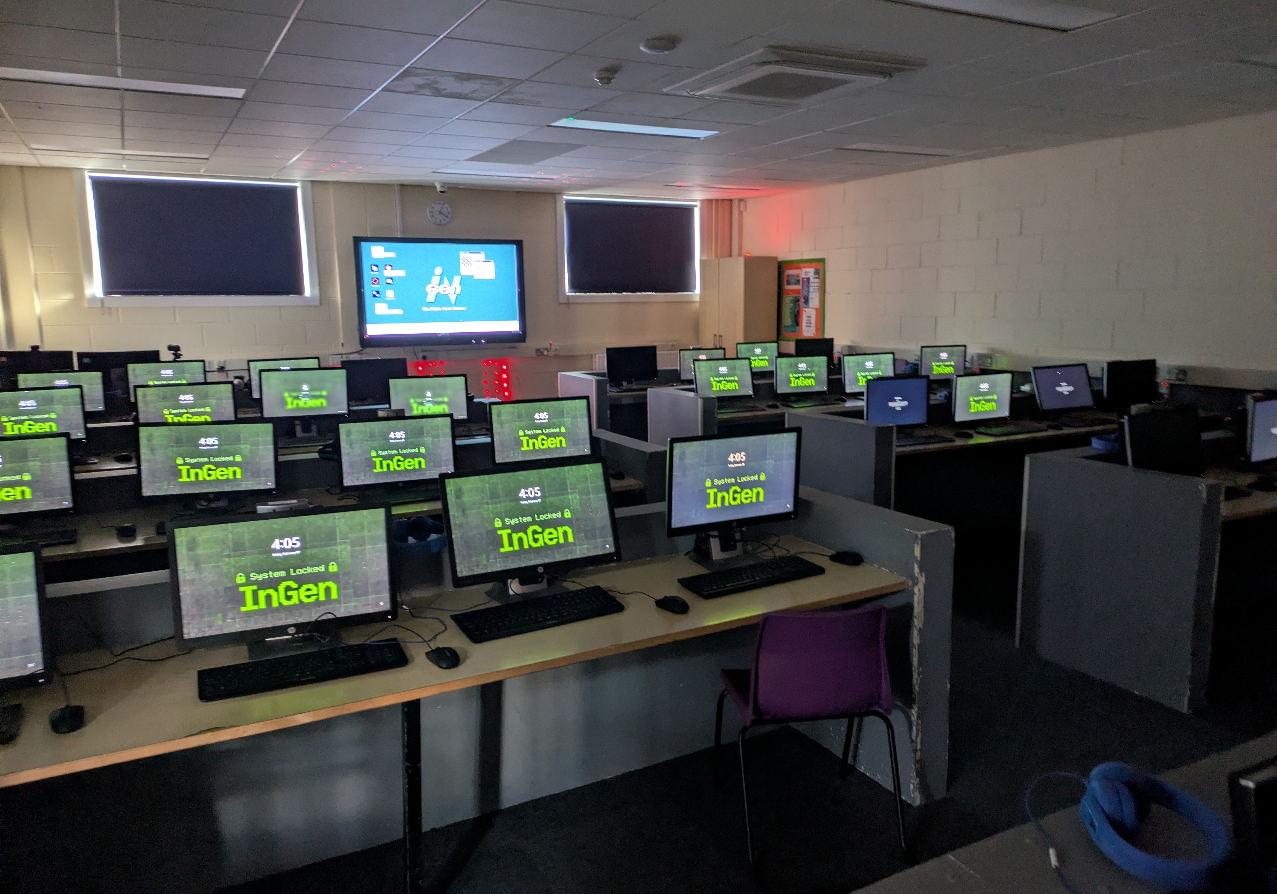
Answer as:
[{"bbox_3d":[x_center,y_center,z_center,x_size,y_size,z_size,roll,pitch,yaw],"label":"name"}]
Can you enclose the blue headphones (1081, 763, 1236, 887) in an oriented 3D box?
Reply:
[{"bbox_3d":[0.676,0.491,1.199,0.155,0.072,0.172,-9,13,-40],"label":"blue headphones"}]

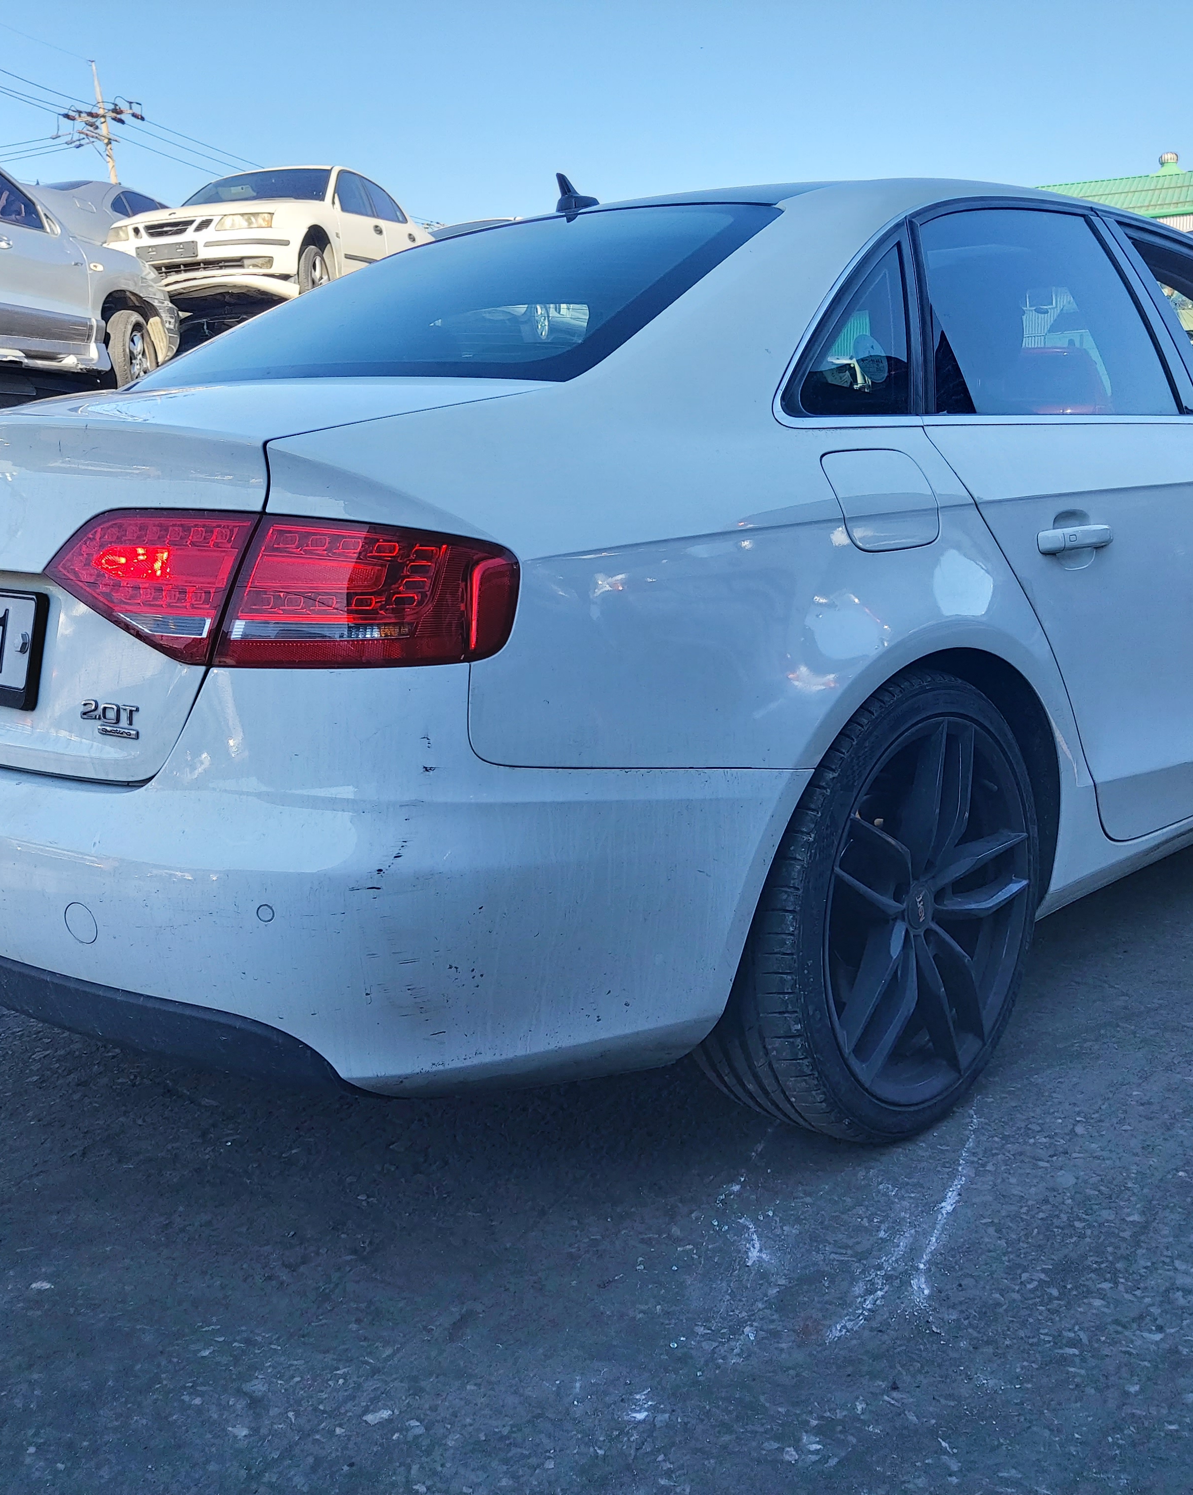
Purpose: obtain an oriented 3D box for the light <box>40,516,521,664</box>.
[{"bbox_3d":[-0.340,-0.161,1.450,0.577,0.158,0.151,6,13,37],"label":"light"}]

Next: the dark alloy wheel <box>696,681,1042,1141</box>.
[{"bbox_3d":[0.366,0.207,1.965,0.230,0.640,0.640,8,15,43],"label":"dark alloy wheel"}]

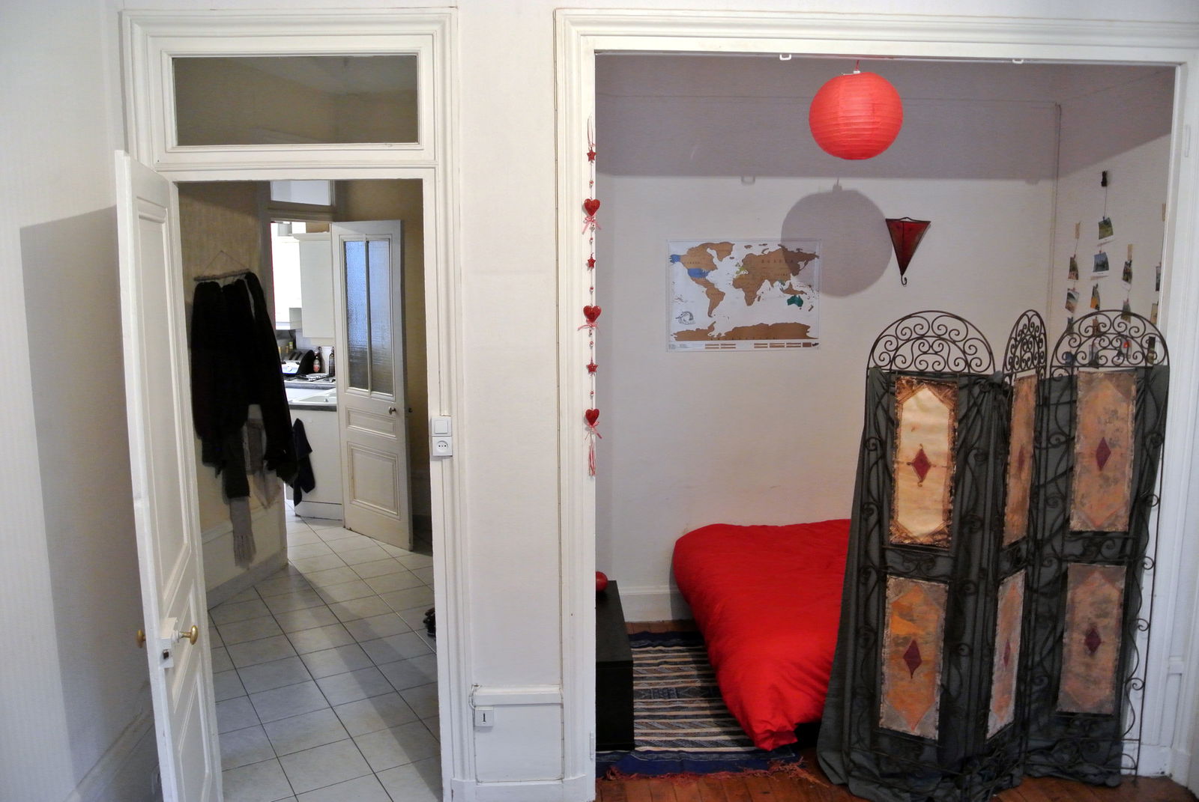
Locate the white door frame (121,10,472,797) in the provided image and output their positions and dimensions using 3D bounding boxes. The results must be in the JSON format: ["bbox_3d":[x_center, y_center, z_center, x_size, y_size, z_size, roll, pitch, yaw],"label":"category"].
[{"bbox_3d":[-0.986,0.108,3.115,1.051,2.754,0.160,-1,8,-2],"label":"white door frame"}]

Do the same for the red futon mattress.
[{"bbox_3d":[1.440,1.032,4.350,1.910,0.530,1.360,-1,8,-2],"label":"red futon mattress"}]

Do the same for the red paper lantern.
[{"bbox_3d":[1.085,-1.206,3.801,0.405,0.380,0.405,-1,8,-2],"label":"red paper lantern"}]

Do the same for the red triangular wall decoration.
[{"bbox_3d":[1.627,-0.791,4.757,0.244,0.357,0.100,-1,8,-2],"label":"red triangular wall decoration"}]

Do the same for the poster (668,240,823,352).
[{"bbox_3d":[0.774,-0.559,4.802,0.822,0.592,0.015,-1,8,-2],"label":"poster"}]

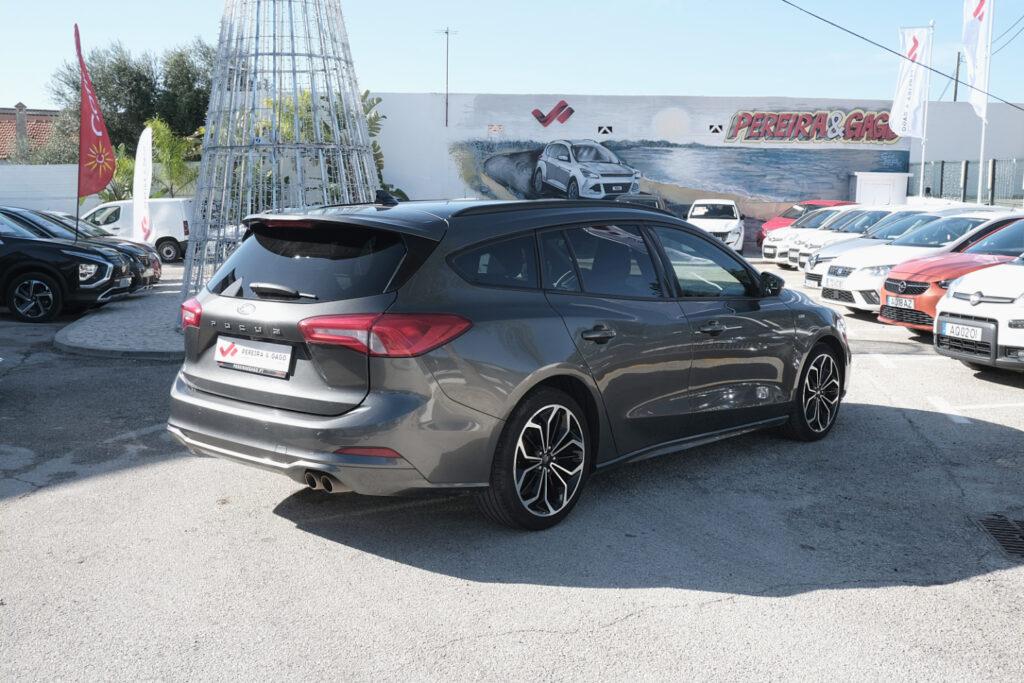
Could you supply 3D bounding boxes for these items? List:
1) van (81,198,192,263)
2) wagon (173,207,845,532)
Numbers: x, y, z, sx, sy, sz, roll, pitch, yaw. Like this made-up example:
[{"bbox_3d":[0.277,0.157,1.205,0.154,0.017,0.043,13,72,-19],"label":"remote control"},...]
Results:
[{"bbox_3d":[-11.144,-3.228,30.144,4.450,1.820,1.880,0,7,-5],"label":"van"},{"bbox_3d":[0.364,-0.067,6.134,1.880,1.490,4.680,7,9,41],"label":"wagon"}]

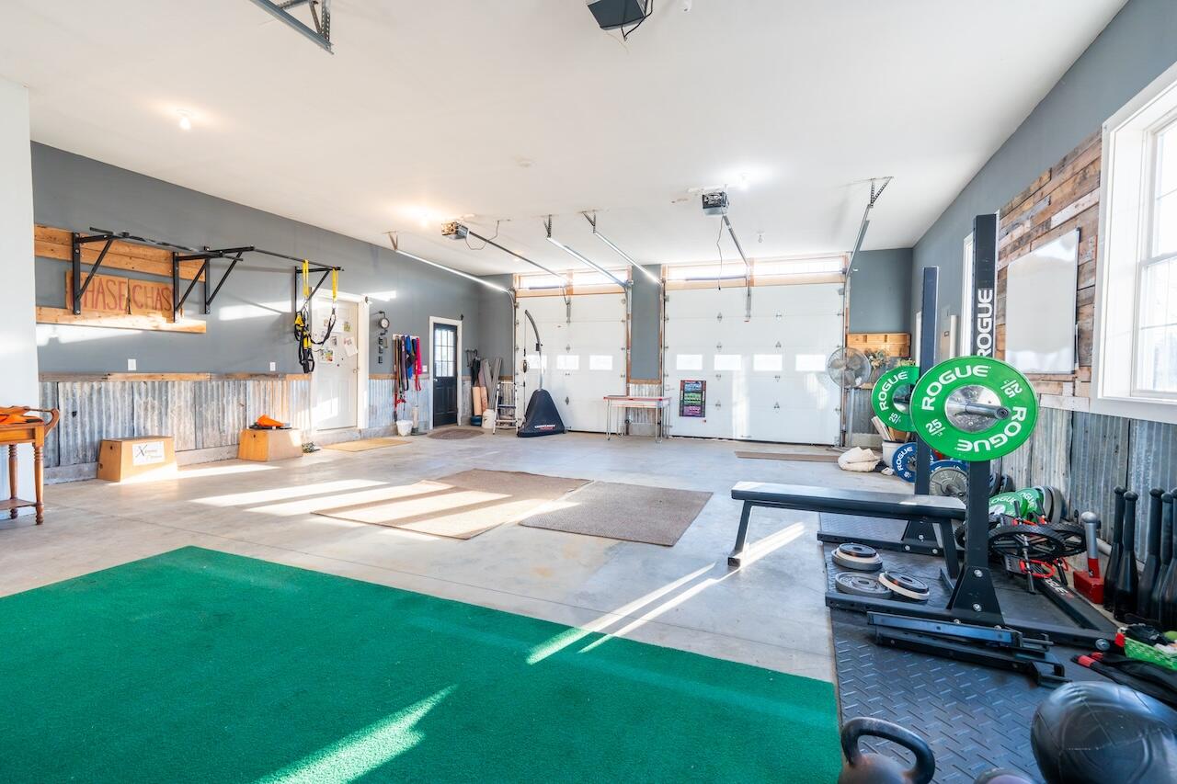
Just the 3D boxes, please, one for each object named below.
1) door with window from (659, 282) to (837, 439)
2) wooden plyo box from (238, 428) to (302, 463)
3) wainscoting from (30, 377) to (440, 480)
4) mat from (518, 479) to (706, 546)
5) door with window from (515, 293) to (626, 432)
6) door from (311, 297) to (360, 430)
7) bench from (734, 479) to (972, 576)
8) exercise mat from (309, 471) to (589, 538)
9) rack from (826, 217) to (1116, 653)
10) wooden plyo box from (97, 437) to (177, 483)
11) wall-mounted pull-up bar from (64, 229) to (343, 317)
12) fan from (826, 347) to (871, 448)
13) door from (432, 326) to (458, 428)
[{"bbox_3d":[2.908,-0.498,9.509,3.086,2.799,0.060,2,2,22],"label":"door with window"},{"bbox_3d":[-4.052,0.657,6.694,0.526,0.364,0.506,2,2,22],"label":"wooden plyo box"},{"bbox_3d":[-4.114,0.282,7.518,0.080,1.075,5.560,1,2,22],"label":"wainscoting"},{"bbox_3d":[0.341,0.978,4.496,1.192,0.012,1.697,2,2,22],"label":"mat"},{"bbox_3d":[-0.364,-0.585,10.708,2.440,2.765,0.080,1,2,22],"label":"door with window"},{"bbox_3d":[-3.895,-0.406,8.092,0.060,2.020,0.910,1,2,22],"label":"door"},{"bbox_3d":[1.480,0.826,3.081,1.230,0.435,0.410,1,2,22],"label":"bench"},{"bbox_3d":[-1.070,0.945,4.851,1.504,0.012,2.160,2,2,24],"label":"exercise mat"},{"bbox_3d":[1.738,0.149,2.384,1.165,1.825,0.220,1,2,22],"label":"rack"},{"bbox_3d":[-4.702,0.683,5.488,0.384,0.391,0.540,2,2,22],"label":"wooden plyo box"},{"bbox_3d":[-4.239,-1.258,6.080,0.876,0.926,2.788,2,2,22],"label":"wall-mounted pull-up bar"},{"bbox_3d":[4.224,0.102,8.479,0.630,1.635,0.480,1,2,22],"label":"fan"},{"bbox_3d":[-2.912,-0.344,10.599,0.050,2.038,0.774,2,2,22],"label":"door"}]

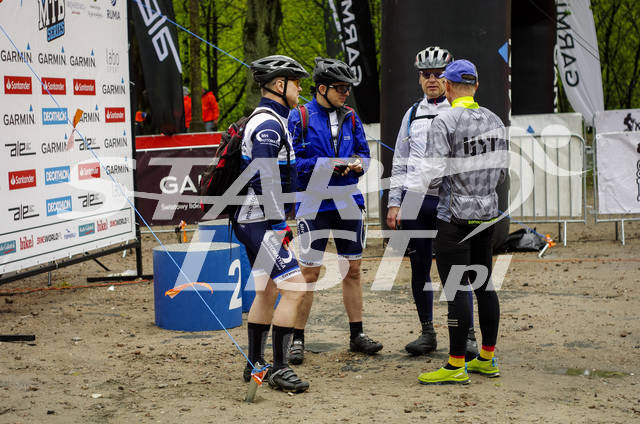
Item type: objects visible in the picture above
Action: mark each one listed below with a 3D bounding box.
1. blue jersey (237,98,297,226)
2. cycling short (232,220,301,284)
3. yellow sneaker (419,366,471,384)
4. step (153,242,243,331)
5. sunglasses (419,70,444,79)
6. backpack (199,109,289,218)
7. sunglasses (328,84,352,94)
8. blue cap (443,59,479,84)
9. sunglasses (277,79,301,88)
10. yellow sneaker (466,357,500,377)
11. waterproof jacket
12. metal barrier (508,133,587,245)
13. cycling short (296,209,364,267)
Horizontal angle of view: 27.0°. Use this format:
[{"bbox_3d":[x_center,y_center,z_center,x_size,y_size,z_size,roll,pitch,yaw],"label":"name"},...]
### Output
[{"bbox_3d":[-0.288,-0.272,7.175,0.320,0.690,0.470,-2,5,-9],"label":"blue jersey"},{"bbox_3d":[-0.290,0.203,7.213,0.360,0.380,0.360,-2,5,-9],"label":"cycling short"},{"bbox_3d":[0.676,0.879,7.235,0.290,0.102,0.105,-1,5,7],"label":"yellow sneaker"},{"bbox_3d":[-0.856,0.531,9.322,0.610,0.540,0.610,-1,5,0],"label":"step"},{"bbox_3d":[0.666,-0.810,7.860,0.145,0.050,0.145,-1,8,9],"label":"sunglasses"},{"bbox_3d":[-0.429,-0.262,7.176,0.420,0.560,0.330,-2,5,-9],"label":"backpack"},{"bbox_3d":[0.117,-0.728,7.900,0.145,0.050,0.145,9,10,36],"label":"sunglasses"},{"bbox_3d":[0.761,-0.764,7.250,0.175,0.130,0.260,-4,9,-27],"label":"blue cap"},{"bbox_3d":[-0.165,-0.686,7.120,0.145,0.050,0.145,-1,4,-13],"label":"sunglasses"},{"bbox_3d":[0.880,0.854,7.482,0.290,0.102,0.105,3,6,45],"label":"yellow sneaker"},{"bbox_3d":[0.057,-0.338,7.969,0.480,0.700,0.330,-4,5,-27],"label":"waterproof jacket"},{"bbox_3d":[1.589,-0.210,13.938,2.350,1.130,0.450,-1,5,9],"label":"metal barrier"},{"bbox_3d":[0.063,0.141,8.007,0.370,0.380,0.280,-4,5,-27],"label":"cycling short"}]

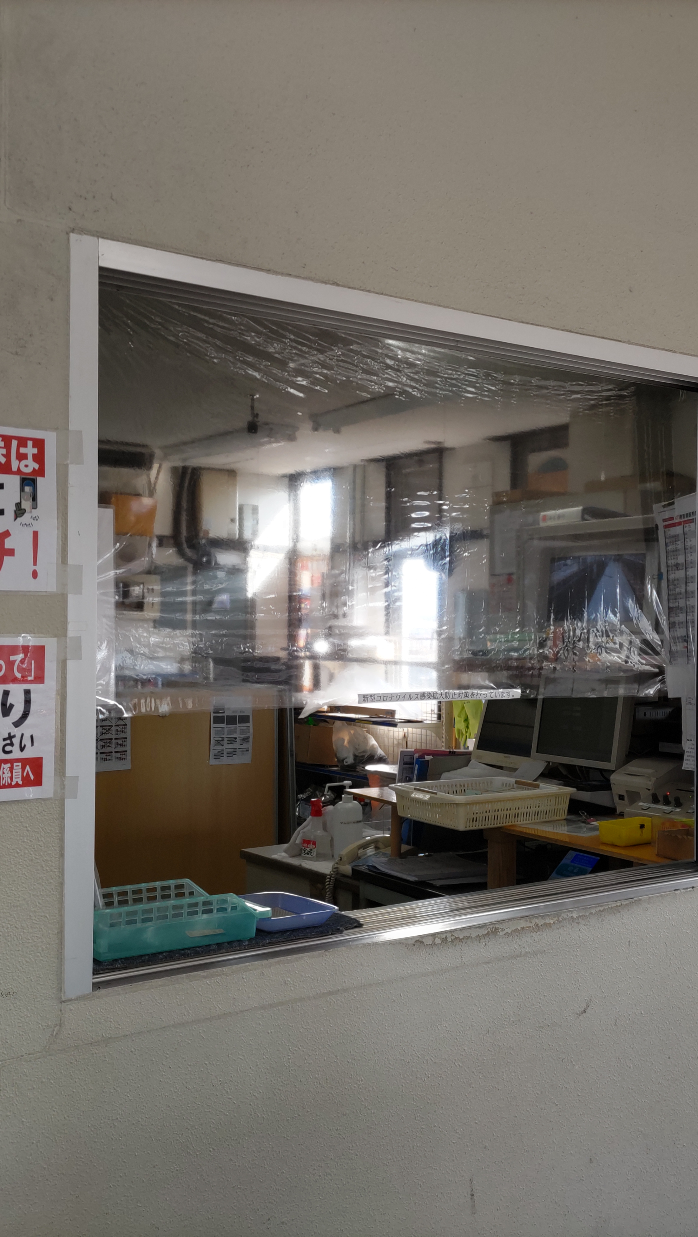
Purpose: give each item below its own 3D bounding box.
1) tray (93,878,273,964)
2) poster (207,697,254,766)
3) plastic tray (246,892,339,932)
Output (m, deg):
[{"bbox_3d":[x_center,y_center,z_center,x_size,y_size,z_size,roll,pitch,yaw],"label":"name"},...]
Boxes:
[{"bbox_3d":[-0.276,0.450,1.881,0.287,0.071,0.137,1,0,-32],"label":"tray"},{"bbox_3d":[-0.514,0.493,5.450,0.210,0.297,0.012,1,0,-33],"label":"poster"},{"bbox_3d":[-0.125,0.474,1.995,0.150,0.029,0.166,1,0,-36],"label":"plastic tray"}]

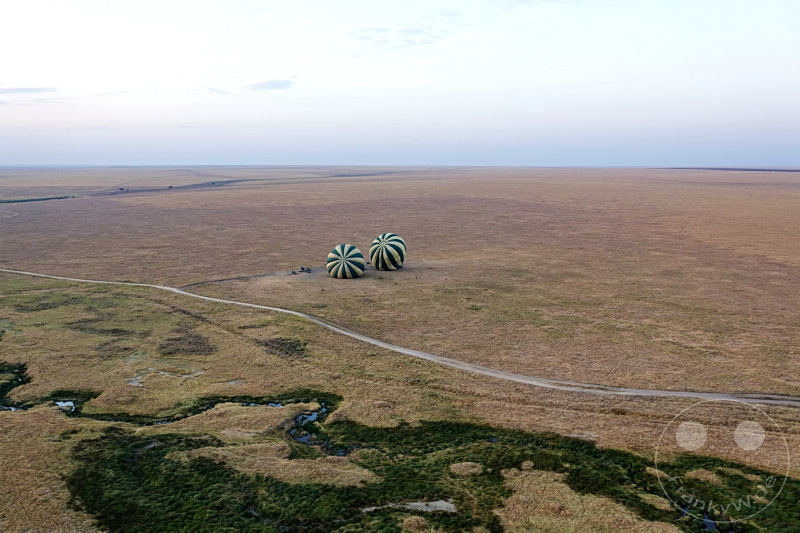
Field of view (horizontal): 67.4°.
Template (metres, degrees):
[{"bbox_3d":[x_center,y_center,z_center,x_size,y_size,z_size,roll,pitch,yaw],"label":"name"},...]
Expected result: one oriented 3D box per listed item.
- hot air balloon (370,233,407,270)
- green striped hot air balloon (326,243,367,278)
[{"bbox_3d":[-6.230,-6.750,381.420,23.000,22.500,26.000,4,-31,21],"label":"hot air balloon"},{"bbox_3d":[-31.260,-2.340,359.210,23.000,21.000,26.000,1,-8,5],"label":"green striped hot air balloon"}]

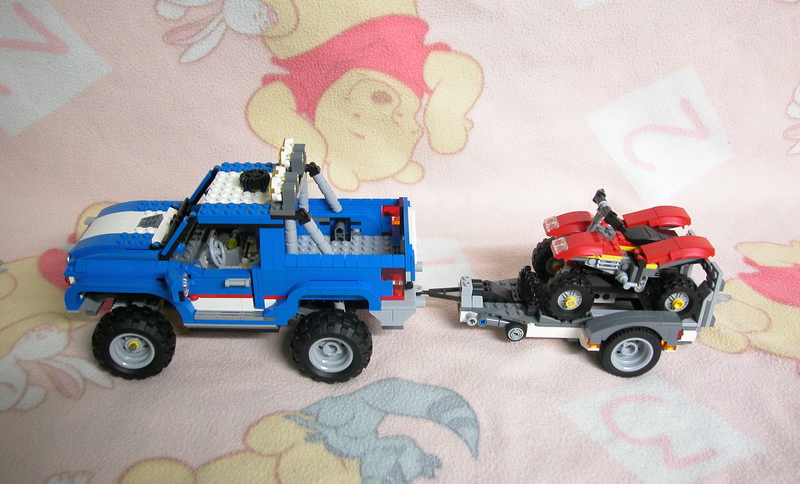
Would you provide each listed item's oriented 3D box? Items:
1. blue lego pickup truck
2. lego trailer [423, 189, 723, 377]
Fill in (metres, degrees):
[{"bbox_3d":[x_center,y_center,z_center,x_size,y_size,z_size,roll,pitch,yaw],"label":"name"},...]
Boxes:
[{"bbox_3d":[-0.110,0.003,0.480,0.254,0.146,0.144,0,31,-1],"label":"blue lego pickup truck"},{"bbox_3d":[0.126,0.020,0.496,0.215,0.106,0.128,0,31,-1],"label":"lego trailer"}]

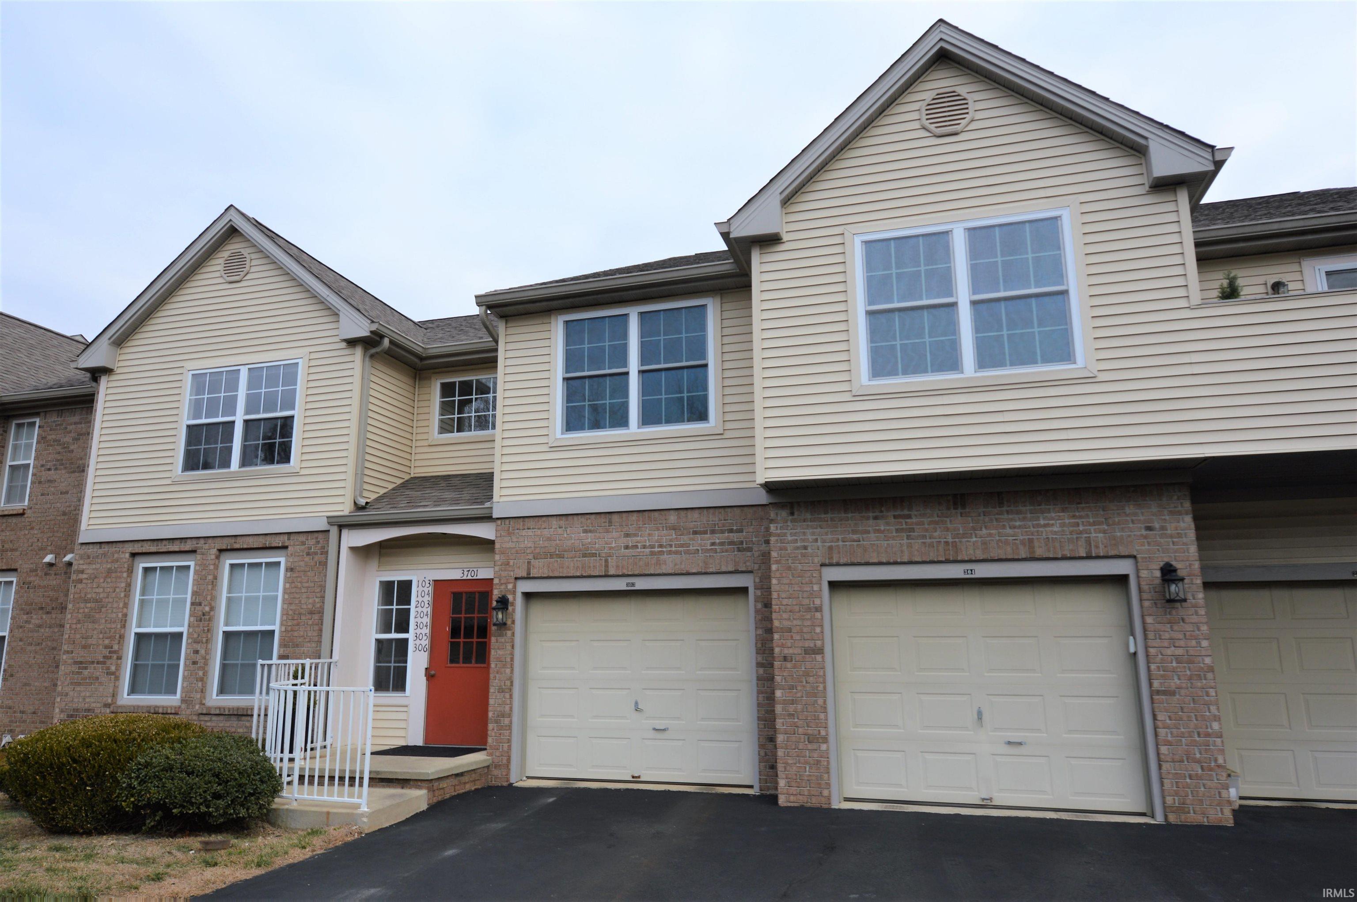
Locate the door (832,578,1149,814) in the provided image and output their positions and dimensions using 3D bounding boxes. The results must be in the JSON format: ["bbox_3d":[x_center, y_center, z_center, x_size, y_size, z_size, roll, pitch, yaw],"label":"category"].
[{"bbox_3d":[2.829,2.233,7.819,2.680,2.080,0.060,-4,-12,17],"label":"door"}]

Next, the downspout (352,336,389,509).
[{"bbox_3d":[-4.050,-0.393,10.968,0.340,2.325,0.100,-4,-11,16],"label":"downspout"}]

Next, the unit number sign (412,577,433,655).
[{"bbox_3d":[-3.198,2.050,10.315,0.232,0.942,0.020,-4,-12,17],"label":"unit number sign"}]

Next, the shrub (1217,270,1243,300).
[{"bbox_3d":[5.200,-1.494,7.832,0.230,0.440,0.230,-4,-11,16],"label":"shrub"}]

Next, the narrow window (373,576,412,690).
[{"bbox_3d":[-3.574,2.309,10.390,0.564,1.424,0.090,-4,-12,17],"label":"narrow window"}]

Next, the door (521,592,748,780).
[{"bbox_3d":[-0.449,2.613,9.315,2.700,2.090,0.060,-4,-11,16],"label":"door"}]

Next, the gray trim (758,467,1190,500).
[{"bbox_3d":[2.758,0.347,7.980,3.863,0.130,0.040,-4,-12,17],"label":"gray trim"}]

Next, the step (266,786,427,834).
[{"bbox_3d":[-3.258,3.448,8.018,1.270,0.190,0.940,-4,-12,17],"label":"step"}]

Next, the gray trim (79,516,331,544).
[{"bbox_3d":[-6.476,1.082,11.230,4.350,0.182,0.040,-4,-11,16],"label":"gray trim"}]

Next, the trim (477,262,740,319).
[{"bbox_3d":[-0.762,-1.871,9.731,3.370,0.160,0.460,-4,-11,16],"label":"trim"}]

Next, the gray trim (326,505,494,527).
[{"bbox_3d":[-3.361,0.845,10.375,2.390,0.165,0.140,-4,-12,17],"label":"gray trim"}]

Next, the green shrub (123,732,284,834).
[{"bbox_3d":[-4.545,3.121,7.945,1.300,0.850,1.280,-4,-12,17],"label":"green shrub"}]

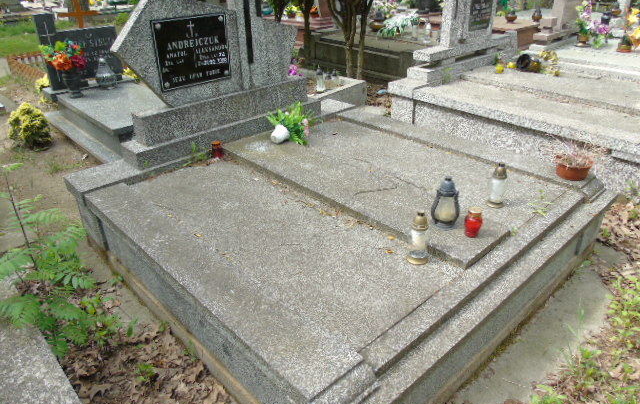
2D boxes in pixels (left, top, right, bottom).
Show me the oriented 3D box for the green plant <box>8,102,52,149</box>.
[{"bbox_3d":[-2.610,-0.685,4.180,0.340,0.400,0.340,-2,28,0],"label":"green plant"}]

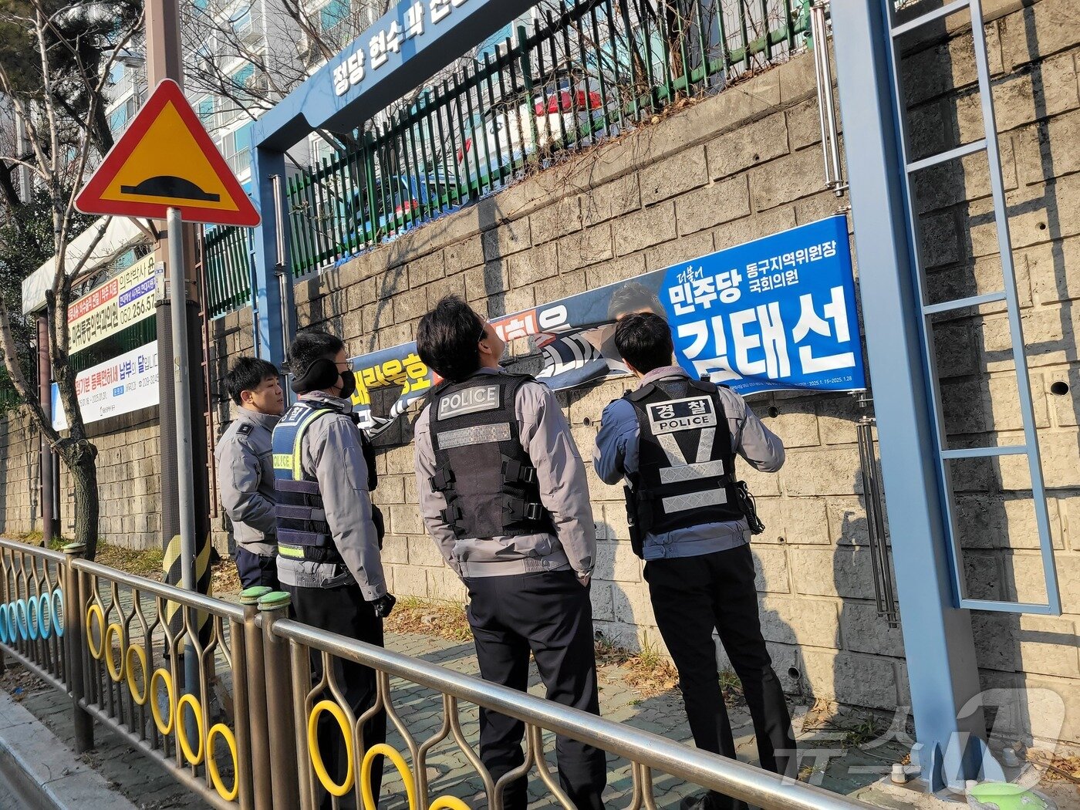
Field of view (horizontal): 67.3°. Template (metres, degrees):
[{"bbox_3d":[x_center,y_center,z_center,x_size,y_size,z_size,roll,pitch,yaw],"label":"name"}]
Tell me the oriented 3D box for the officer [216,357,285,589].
[{"bbox_3d":[-1.200,0.640,3.570,0.380,1.740,0.530,-5,-5,10],"label":"officer"}]

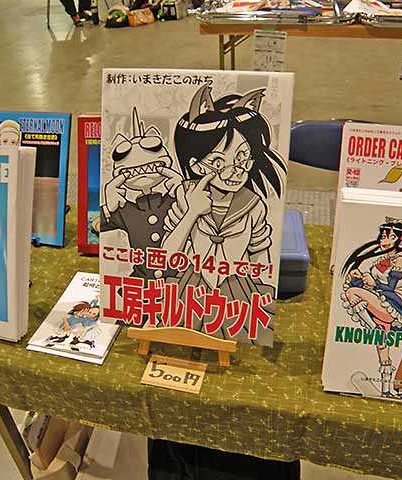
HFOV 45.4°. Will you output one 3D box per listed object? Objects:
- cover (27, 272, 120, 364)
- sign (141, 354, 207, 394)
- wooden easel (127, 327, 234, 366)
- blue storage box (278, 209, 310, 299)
[{"bbox_3d":[-0.191,0.126,0.825,0.132,0.011,0.188,5,35,13],"label":"cover"},{"bbox_3d":[-0.038,0.197,0.712,0.088,0.003,0.054,6,35,13],"label":"sign"},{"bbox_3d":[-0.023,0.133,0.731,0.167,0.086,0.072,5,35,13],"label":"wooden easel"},{"bbox_3d":[0.092,0.018,0.891,0.211,0.087,0.156,1,34,7],"label":"blue storage box"}]

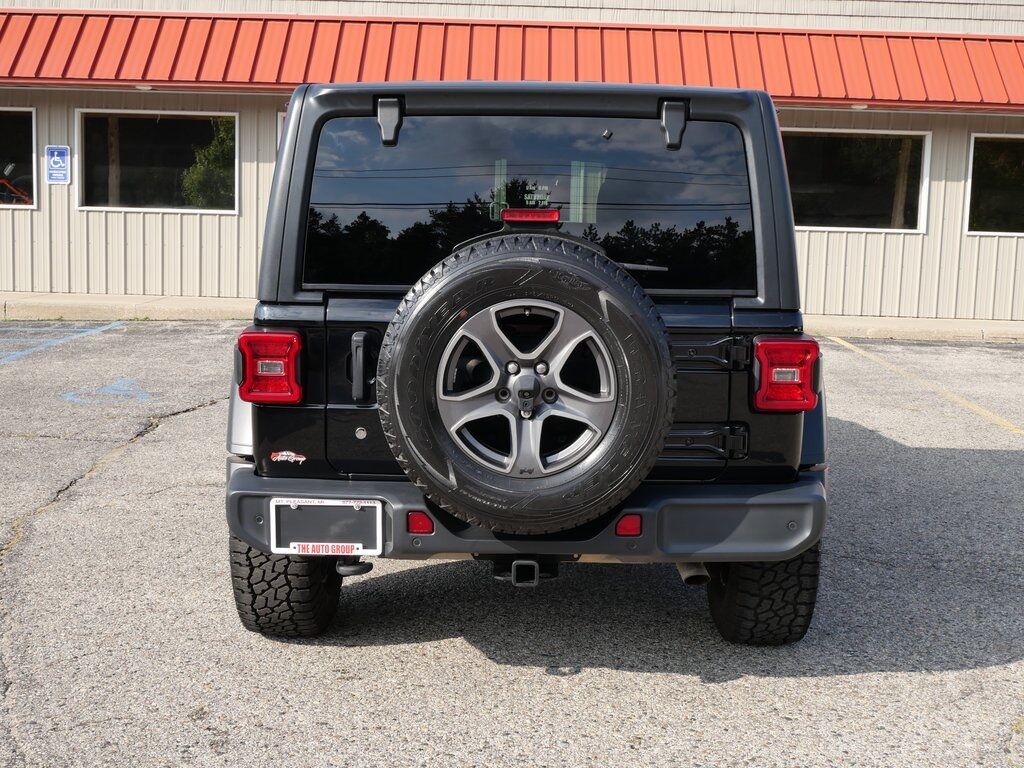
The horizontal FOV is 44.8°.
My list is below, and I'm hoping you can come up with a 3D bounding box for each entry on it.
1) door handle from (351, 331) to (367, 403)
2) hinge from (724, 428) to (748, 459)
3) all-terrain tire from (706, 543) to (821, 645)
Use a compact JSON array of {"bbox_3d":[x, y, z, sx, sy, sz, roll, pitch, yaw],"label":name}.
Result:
[{"bbox_3d":[-0.439,-0.050,3.567,0.045,0.203,0.060,1,6,0],"label":"door handle"},{"bbox_3d":[0.653,0.172,3.618,0.070,0.088,0.050,1,6,0],"label":"hinge"},{"bbox_3d":[0.838,0.482,4.303,0.270,0.812,0.815,1,6,0],"label":"all-terrain tire"}]

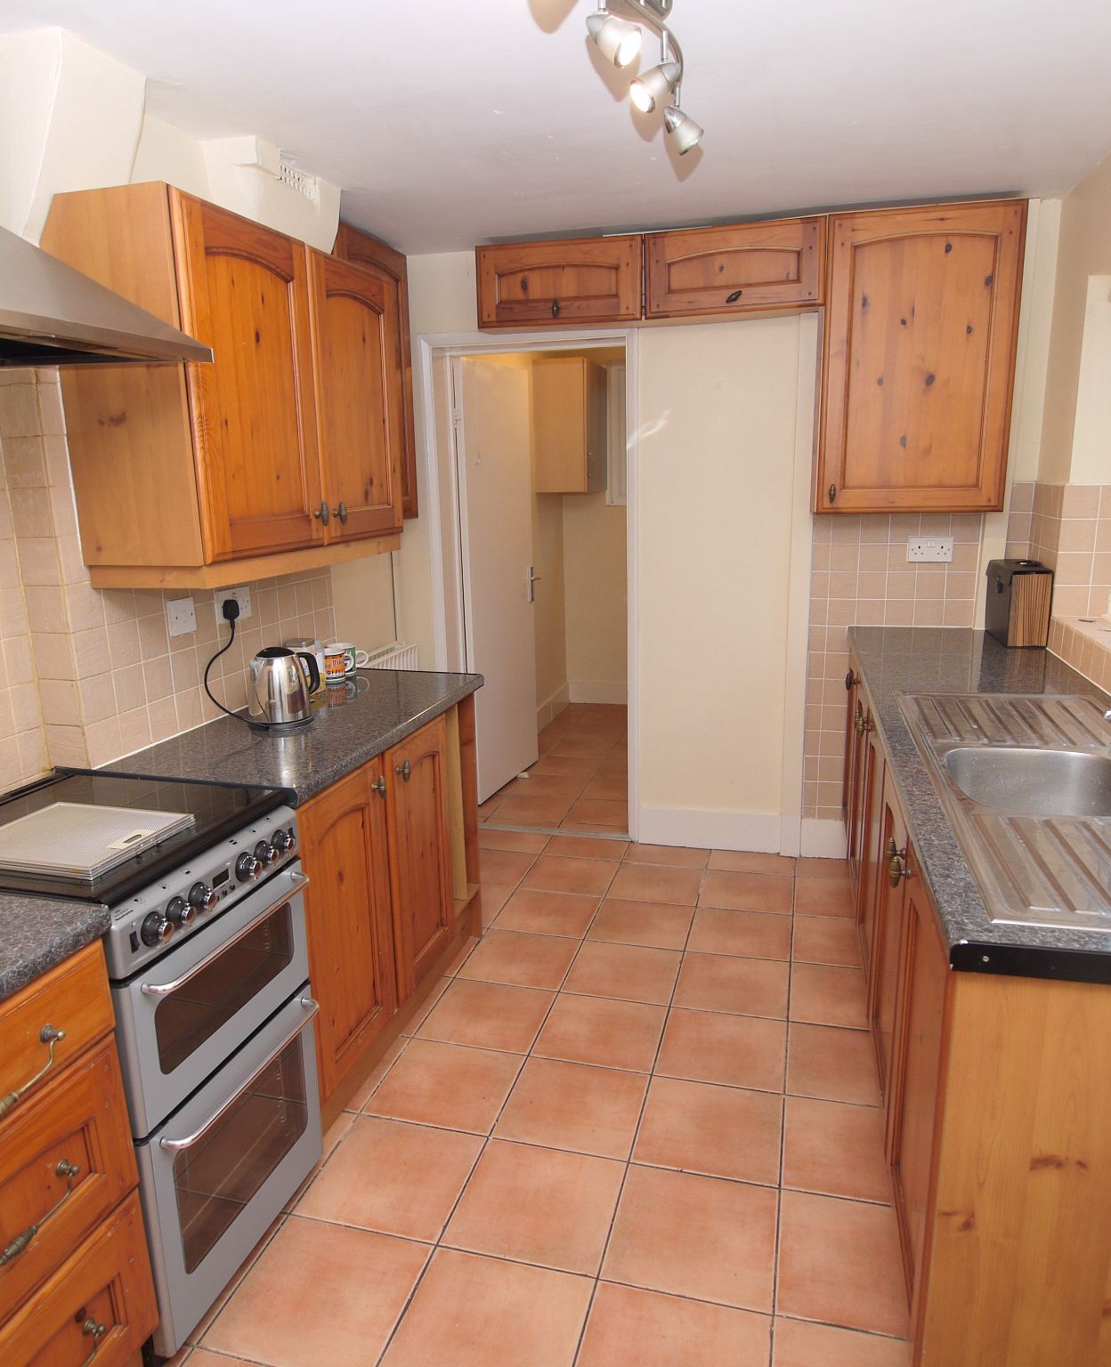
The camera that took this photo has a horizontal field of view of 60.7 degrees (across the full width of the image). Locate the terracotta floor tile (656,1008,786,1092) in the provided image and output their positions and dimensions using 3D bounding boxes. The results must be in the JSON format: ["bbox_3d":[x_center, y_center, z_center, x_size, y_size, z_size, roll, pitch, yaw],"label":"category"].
[{"bbox_3d":[0.453,0.986,2.558,0.328,0.010,0.328,3,13,15],"label":"terracotta floor tile"}]

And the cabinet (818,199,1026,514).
[{"bbox_3d":[1.207,-1.062,3.200,0.600,0.945,0.235,3,13,15],"label":"cabinet"}]

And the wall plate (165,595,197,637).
[{"bbox_3d":[-0.924,-0.165,2.348,0.010,0.087,0.090,2,13,15],"label":"wall plate"}]

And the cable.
[{"bbox_3d":[-0.819,-0.047,2.420,0.120,0.285,0.170,2,13,15],"label":"cable"}]

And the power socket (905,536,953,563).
[{"bbox_3d":[1.355,-0.481,3.431,0.148,0.087,0.012,2,13,15],"label":"power socket"}]

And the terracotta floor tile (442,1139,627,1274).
[{"bbox_3d":[-0.037,1.115,2.033,0.328,0.010,0.328,3,13,15],"label":"terracotta floor tile"}]

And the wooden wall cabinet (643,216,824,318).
[{"bbox_3d":[0.625,-1.411,3.295,0.596,0.280,0.220,2,13,15],"label":"wooden wall cabinet"}]

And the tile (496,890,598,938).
[{"bbox_3d":[-0.021,0.806,3.319,0.325,0.010,0.325,2,13,15],"label":"tile"}]

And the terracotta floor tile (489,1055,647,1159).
[{"bbox_3d":[0.045,1.025,2.304,0.325,0.010,0.325,2,13,15],"label":"terracotta floor tile"}]

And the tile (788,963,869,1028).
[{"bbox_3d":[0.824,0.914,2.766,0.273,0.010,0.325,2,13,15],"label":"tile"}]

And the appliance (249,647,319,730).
[{"bbox_3d":[-0.727,0.002,2.517,0.195,0.200,0.160,-9,15,-31],"label":"appliance"}]

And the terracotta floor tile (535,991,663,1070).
[{"bbox_3d":[0.133,0.969,2.644,0.327,0.010,0.327,2,13,15],"label":"terracotta floor tile"}]

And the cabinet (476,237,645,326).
[{"bbox_3d":[0.036,-1.429,3.435,0.600,0.280,0.235,3,13,15],"label":"cabinet"}]

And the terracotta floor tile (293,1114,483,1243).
[{"bbox_3d":[-0.357,1.079,2.076,0.325,0.010,0.325,2,13,15],"label":"terracotta floor tile"}]

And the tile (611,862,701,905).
[{"bbox_3d":[0.381,0.752,3.547,0.325,0.010,0.325,2,13,15],"label":"tile"}]

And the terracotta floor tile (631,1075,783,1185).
[{"bbox_3d":[0.368,1.052,2.248,0.327,0.010,0.327,2,13,15],"label":"terracotta floor tile"}]

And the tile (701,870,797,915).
[{"bbox_3d":[0.706,0.770,3.497,0.327,0.010,0.327,2,13,15],"label":"tile"}]

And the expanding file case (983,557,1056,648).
[{"bbox_3d":[1.547,-0.271,3.171,0.120,0.250,0.320,2,13,11],"label":"expanding file case"}]

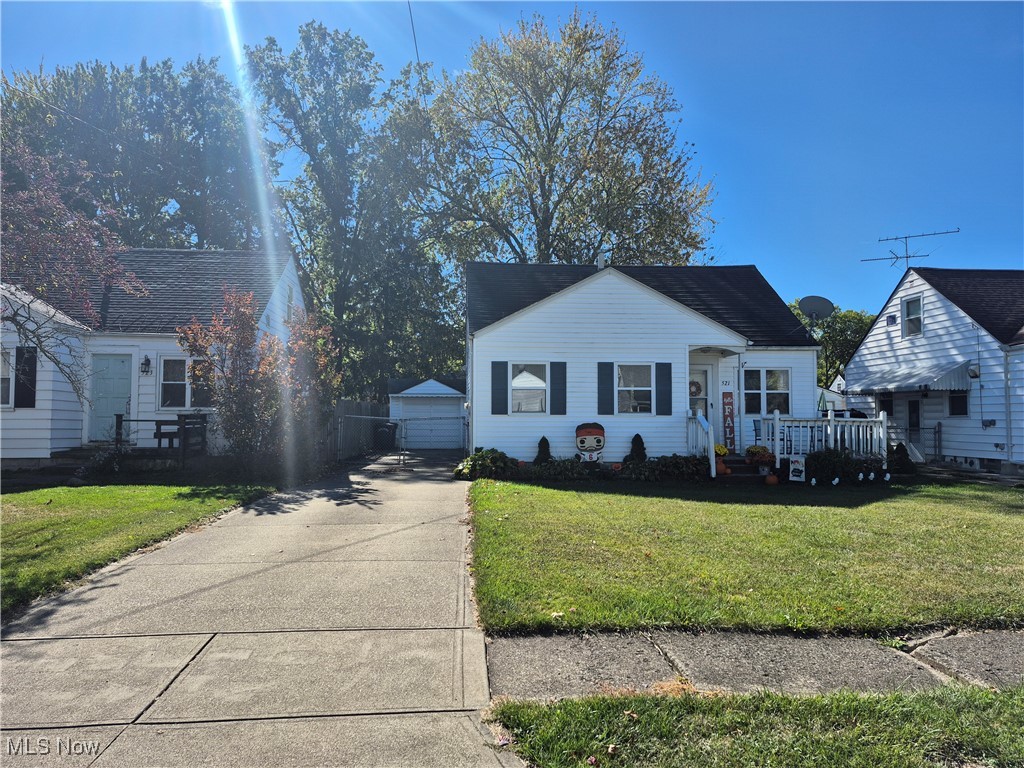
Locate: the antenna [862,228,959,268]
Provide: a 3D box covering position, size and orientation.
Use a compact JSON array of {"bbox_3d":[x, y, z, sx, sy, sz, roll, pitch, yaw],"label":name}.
[{"bbox_3d":[12.358,-4.187,21.100,2.400,1.250,1.300,-2,-3,32],"label":"antenna"}]

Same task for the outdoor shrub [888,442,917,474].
[{"bbox_3d":[9.159,1.764,16.000,0.720,0.780,0.700,0,-3,-5],"label":"outdoor shrub"}]

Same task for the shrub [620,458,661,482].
[{"bbox_3d":[2.782,1.849,14.710,0.926,0.512,0.739,0,-3,-4],"label":"shrub"}]

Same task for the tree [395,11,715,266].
[{"bbox_3d":[2.196,-7.715,33.664,15.800,21.200,15.200,0,-3,-4],"label":"tree"}]

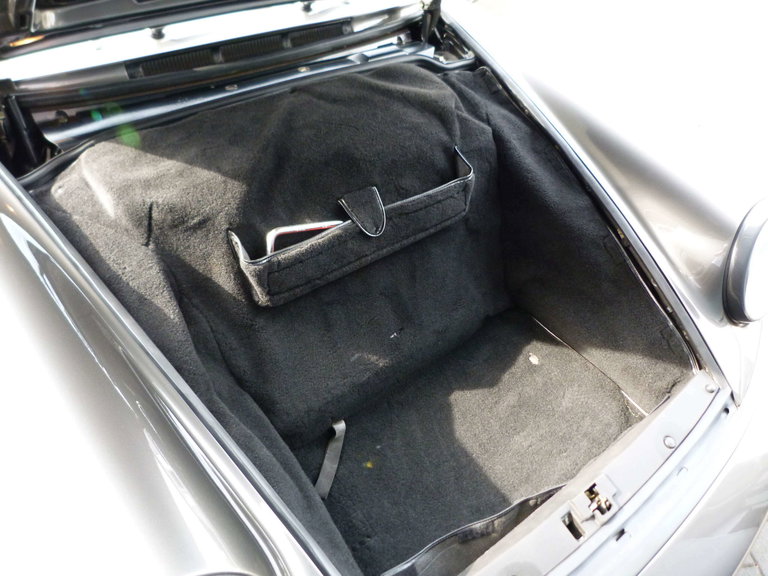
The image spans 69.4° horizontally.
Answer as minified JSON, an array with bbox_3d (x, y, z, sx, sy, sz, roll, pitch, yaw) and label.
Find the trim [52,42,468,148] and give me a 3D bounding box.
[{"bbox_3d":[-0.215,-0.433,1.195,0.949,0.036,0.051,-24,53,-25],"label":"trim"}]

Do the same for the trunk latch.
[{"bbox_3d":[0.296,0.314,0.793,0.076,0.025,0.046,-24,73,-25],"label":"trunk latch"}]

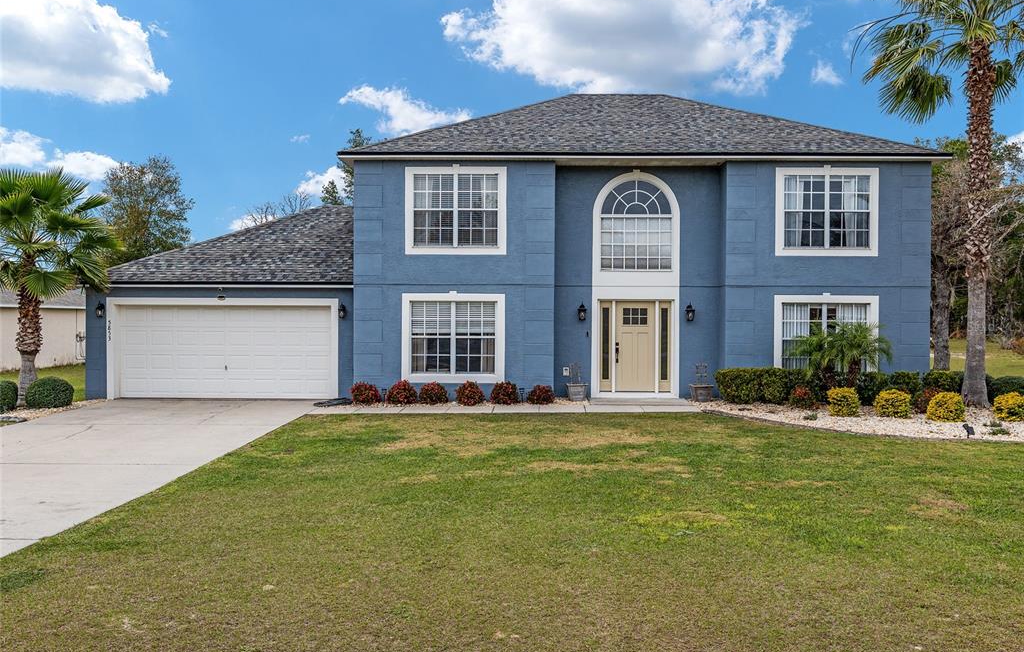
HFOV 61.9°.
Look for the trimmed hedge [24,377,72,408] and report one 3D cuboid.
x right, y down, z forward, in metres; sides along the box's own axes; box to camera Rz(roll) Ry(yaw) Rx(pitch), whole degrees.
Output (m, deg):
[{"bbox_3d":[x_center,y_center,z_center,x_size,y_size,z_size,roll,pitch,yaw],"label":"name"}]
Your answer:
[{"bbox_3d":[-9.580,1.360,17.650,0.960,0.640,0.920,0,0,0],"label":"trimmed hedge"}]

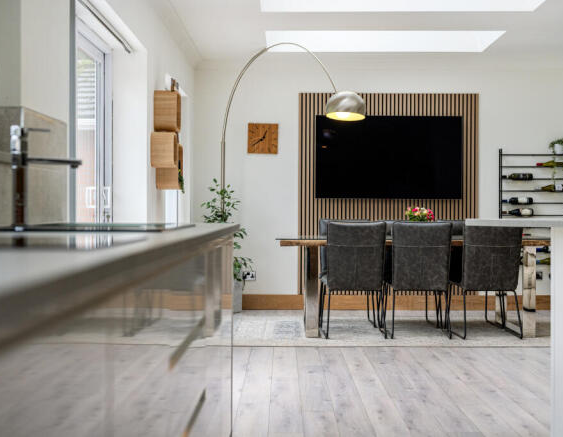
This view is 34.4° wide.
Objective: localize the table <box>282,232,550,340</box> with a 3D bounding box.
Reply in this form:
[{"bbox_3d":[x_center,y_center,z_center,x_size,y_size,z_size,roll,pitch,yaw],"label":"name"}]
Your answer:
[{"bbox_3d":[1.090,0.544,7.630,2.240,0.765,1.120,0,0,0],"label":"table"}]

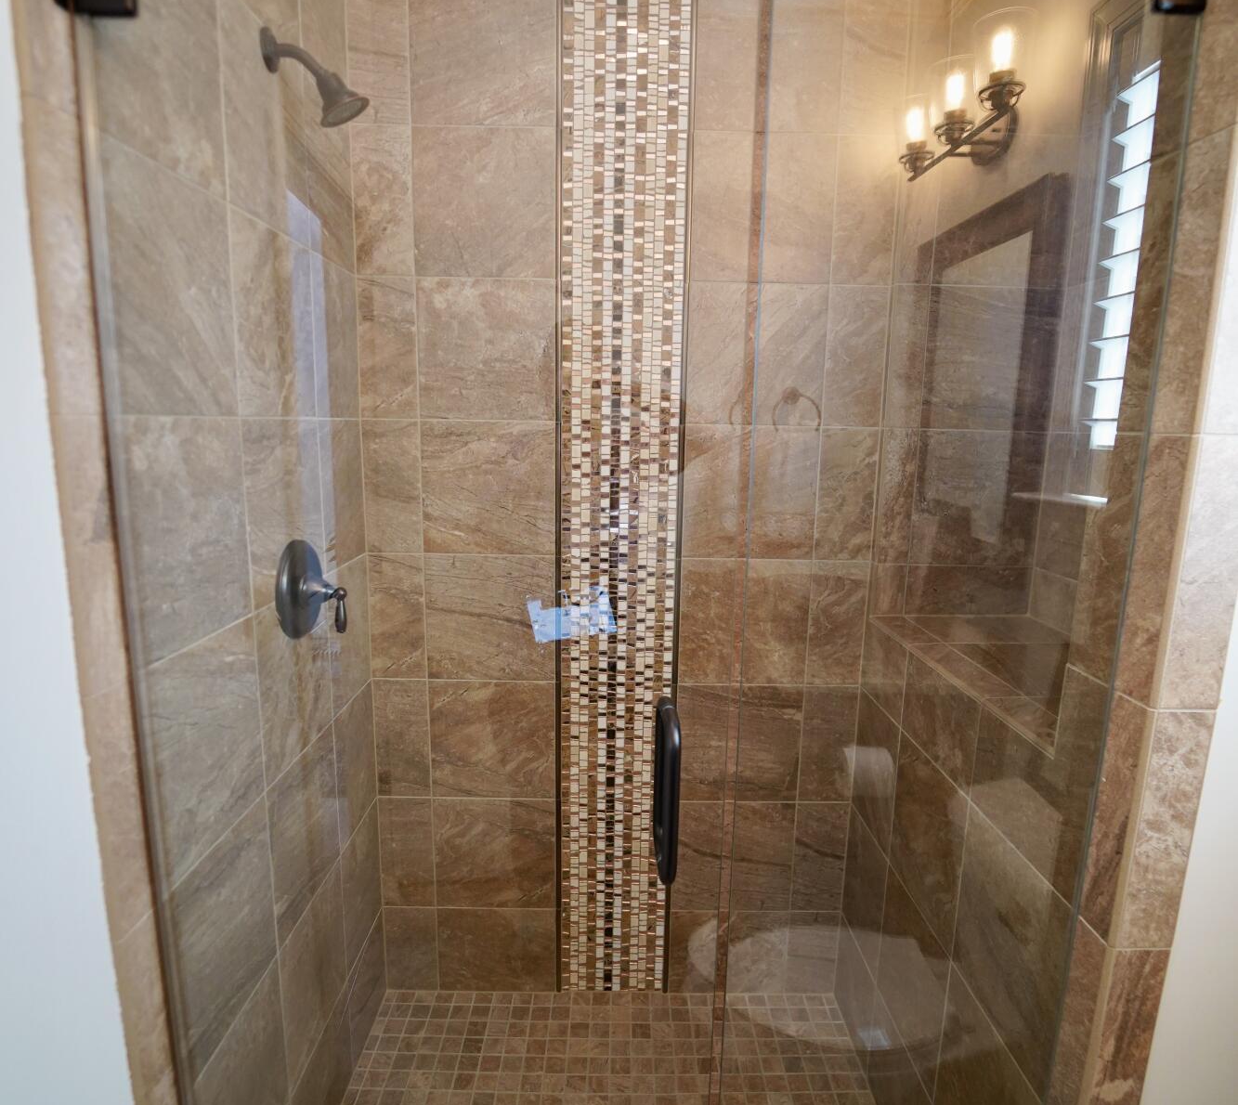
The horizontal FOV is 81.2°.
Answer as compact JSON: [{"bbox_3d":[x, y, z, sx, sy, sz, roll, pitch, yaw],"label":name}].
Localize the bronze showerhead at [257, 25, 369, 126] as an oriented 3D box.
[{"bbox_3d":[-0.489,-0.775,1.182,0.164,0.150,0.083,1,10,0],"label":"bronze showerhead"}]

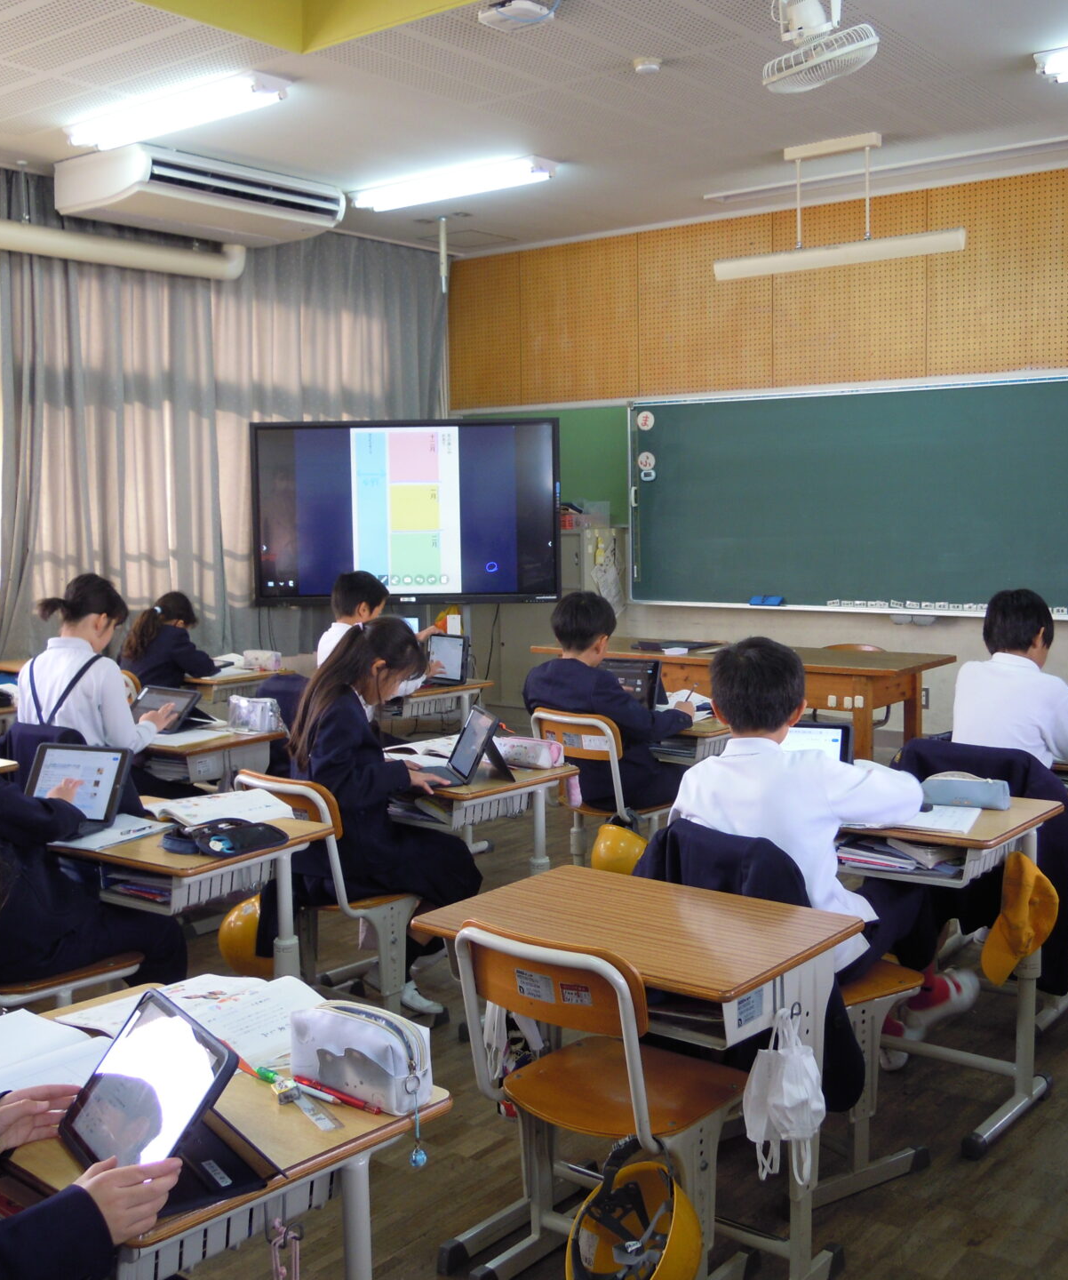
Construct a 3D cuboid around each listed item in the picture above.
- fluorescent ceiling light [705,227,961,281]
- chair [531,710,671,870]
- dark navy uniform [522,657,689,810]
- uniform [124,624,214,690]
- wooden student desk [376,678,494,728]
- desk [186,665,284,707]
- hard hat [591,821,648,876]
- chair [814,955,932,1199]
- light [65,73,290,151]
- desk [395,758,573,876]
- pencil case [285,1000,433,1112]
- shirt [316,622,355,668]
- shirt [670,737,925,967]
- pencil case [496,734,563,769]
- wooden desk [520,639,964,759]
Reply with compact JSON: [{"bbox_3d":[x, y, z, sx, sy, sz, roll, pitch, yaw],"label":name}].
[{"bbox_3d":[1.451,-1.849,6.680,1.270,0.135,0.180,3,7,36],"label":"fluorescent ceiling light"},{"bbox_3d":[0.266,0.566,4.566,0.390,0.710,0.460,4,8,38],"label":"chair"},{"bbox_3d":[0.214,0.271,4.370,0.450,0.500,0.460,4,7,39],"label":"dark navy uniform"},{"bbox_3d":[-1.530,0.176,5.732,0.380,0.490,0.420,4,8,38],"label":"uniform"},{"bbox_3d":[-0.578,0.504,5.629,0.650,0.670,0.450,4,7,39],"label":"wooden student desk"},{"bbox_3d":[-1.435,0.465,6.199,0.650,0.663,0.450,4,7,39],"label":"desk"},{"bbox_3d":[0.276,0.636,4.050,0.210,0.150,0.260,-6,-39,44],"label":"hard hat"},{"bbox_3d":[0.540,0.744,2.835,0.400,0.710,0.460,4,8,38],"label":"chair"},{"bbox_3d":[-1.489,-2.149,5.680,1.250,0.100,0.200,4,7,39],"label":"light"},{"bbox_3d":[-0.261,0.669,3.876,0.650,0.640,0.450,4,7,39],"label":"desk"},{"bbox_3d":[-0.215,0.511,1.709,0.190,0.088,0.066,4,7,39],"label":"pencil case"},{"bbox_3d":[-0.668,0.182,5.258,0.400,0.480,0.420,4,8,38],"label":"shirt"},{"bbox_3d":[0.567,0.429,2.956,0.420,0.460,0.440,4,8,38],"label":"shirt"},{"bbox_3d":[-0.018,0.310,3.850,0.210,0.075,0.070,3,7,38],"label":"pencil case"},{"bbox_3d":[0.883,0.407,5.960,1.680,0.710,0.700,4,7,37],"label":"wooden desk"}]

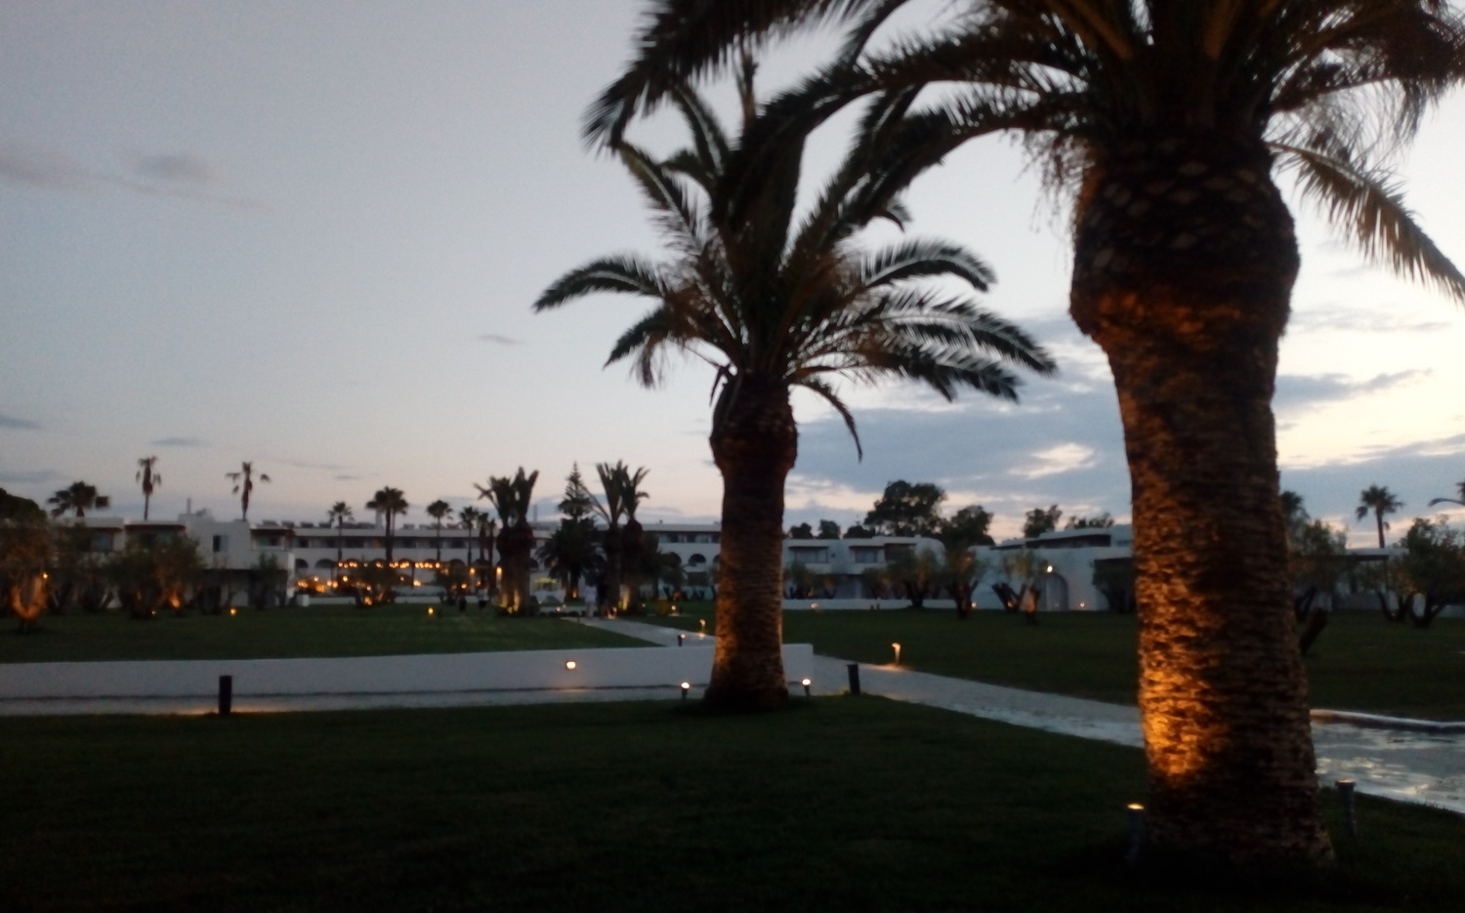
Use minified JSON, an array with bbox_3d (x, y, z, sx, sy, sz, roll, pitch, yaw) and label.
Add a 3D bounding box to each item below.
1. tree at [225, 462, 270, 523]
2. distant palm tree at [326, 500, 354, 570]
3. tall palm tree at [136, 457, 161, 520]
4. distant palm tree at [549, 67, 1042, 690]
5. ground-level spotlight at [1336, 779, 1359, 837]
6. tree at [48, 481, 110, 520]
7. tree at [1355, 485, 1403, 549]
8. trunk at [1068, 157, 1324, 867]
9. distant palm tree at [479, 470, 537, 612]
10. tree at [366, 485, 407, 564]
[{"bbox_3d":[-48.928,7.643,114.880,4.390,14.105,4.390,0,-7,0],"label":"tree"},{"bbox_3d":[-42.884,10.312,124.639,2.876,11.035,2.876,0,-7,0],"label":"distant palm tree"},{"bbox_3d":[-59.000,7.354,114.913,2.543,14.688,2.543,0,-7,0],"label":"tall palm tree"},{"bbox_3d":[0.838,-1.118,15.228,6.810,8.706,6.810,0,-7,0],"label":"distant palm tree"},{"bbox_3d":[3.759,2.150,6.982,0.115,0.326,0.115,0,-7,0],"label":"ground-level spotlight"},{"bbox_3d":[-60.181,7.888,104.786,5.797,11.309,5.797,0,-7,0],"label":"tree"},{"bbox_3d":[53.835,7.398,94.776,3.998,9.991,3.998,0,-7,0],"label":"tree"},{"bbox_3d":[2.698,0.175,6.472,1.312,4.136,1.272,-2,-7,0],"label":"trunk"},{"bbox_3d":[-10.601,4.043,54.000,2.750,6.840,2.700,1,-6,-11],"label":"distant palm tree"},{"bbox_3d":[-36.289,9.209,119.733,4.446,12.105,4.446,0,-7,0],"label":"tree"}]

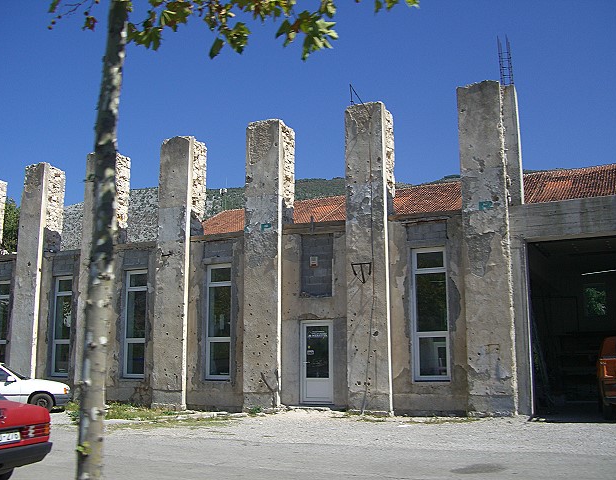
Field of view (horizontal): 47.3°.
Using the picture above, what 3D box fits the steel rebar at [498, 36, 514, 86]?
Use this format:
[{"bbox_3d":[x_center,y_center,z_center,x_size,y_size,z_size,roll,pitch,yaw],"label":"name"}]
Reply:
[{"bbox_3d":[4.930,-4.387,17.515,0.238,1.328,0.443,-5,-11,25],"label":"steel rebar"}]

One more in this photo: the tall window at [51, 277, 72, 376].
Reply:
[{"bbox_3d":[-7.988,2.795,22.905,0.939,3.217,0.092,-5,-11,28],"label":"tall window"}]

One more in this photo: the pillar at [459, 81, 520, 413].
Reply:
[{"bbox_3d":[4.352,0.101,16.817,1.096,7.900,0.862,-5,-11,28],"label":"pillar"}]

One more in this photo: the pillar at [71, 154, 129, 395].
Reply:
[{"bbox_3d":[-6.349,1.133,21.866,1.099,7.700,0.820,-5,-11,25],"label":"pillar"}]

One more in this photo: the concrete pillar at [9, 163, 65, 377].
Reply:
[{"bbox_3d":[-9.211,1.403,23.963,1.096,8.023,0.893,-5,-11,28],"label":"concrete pillar"}]

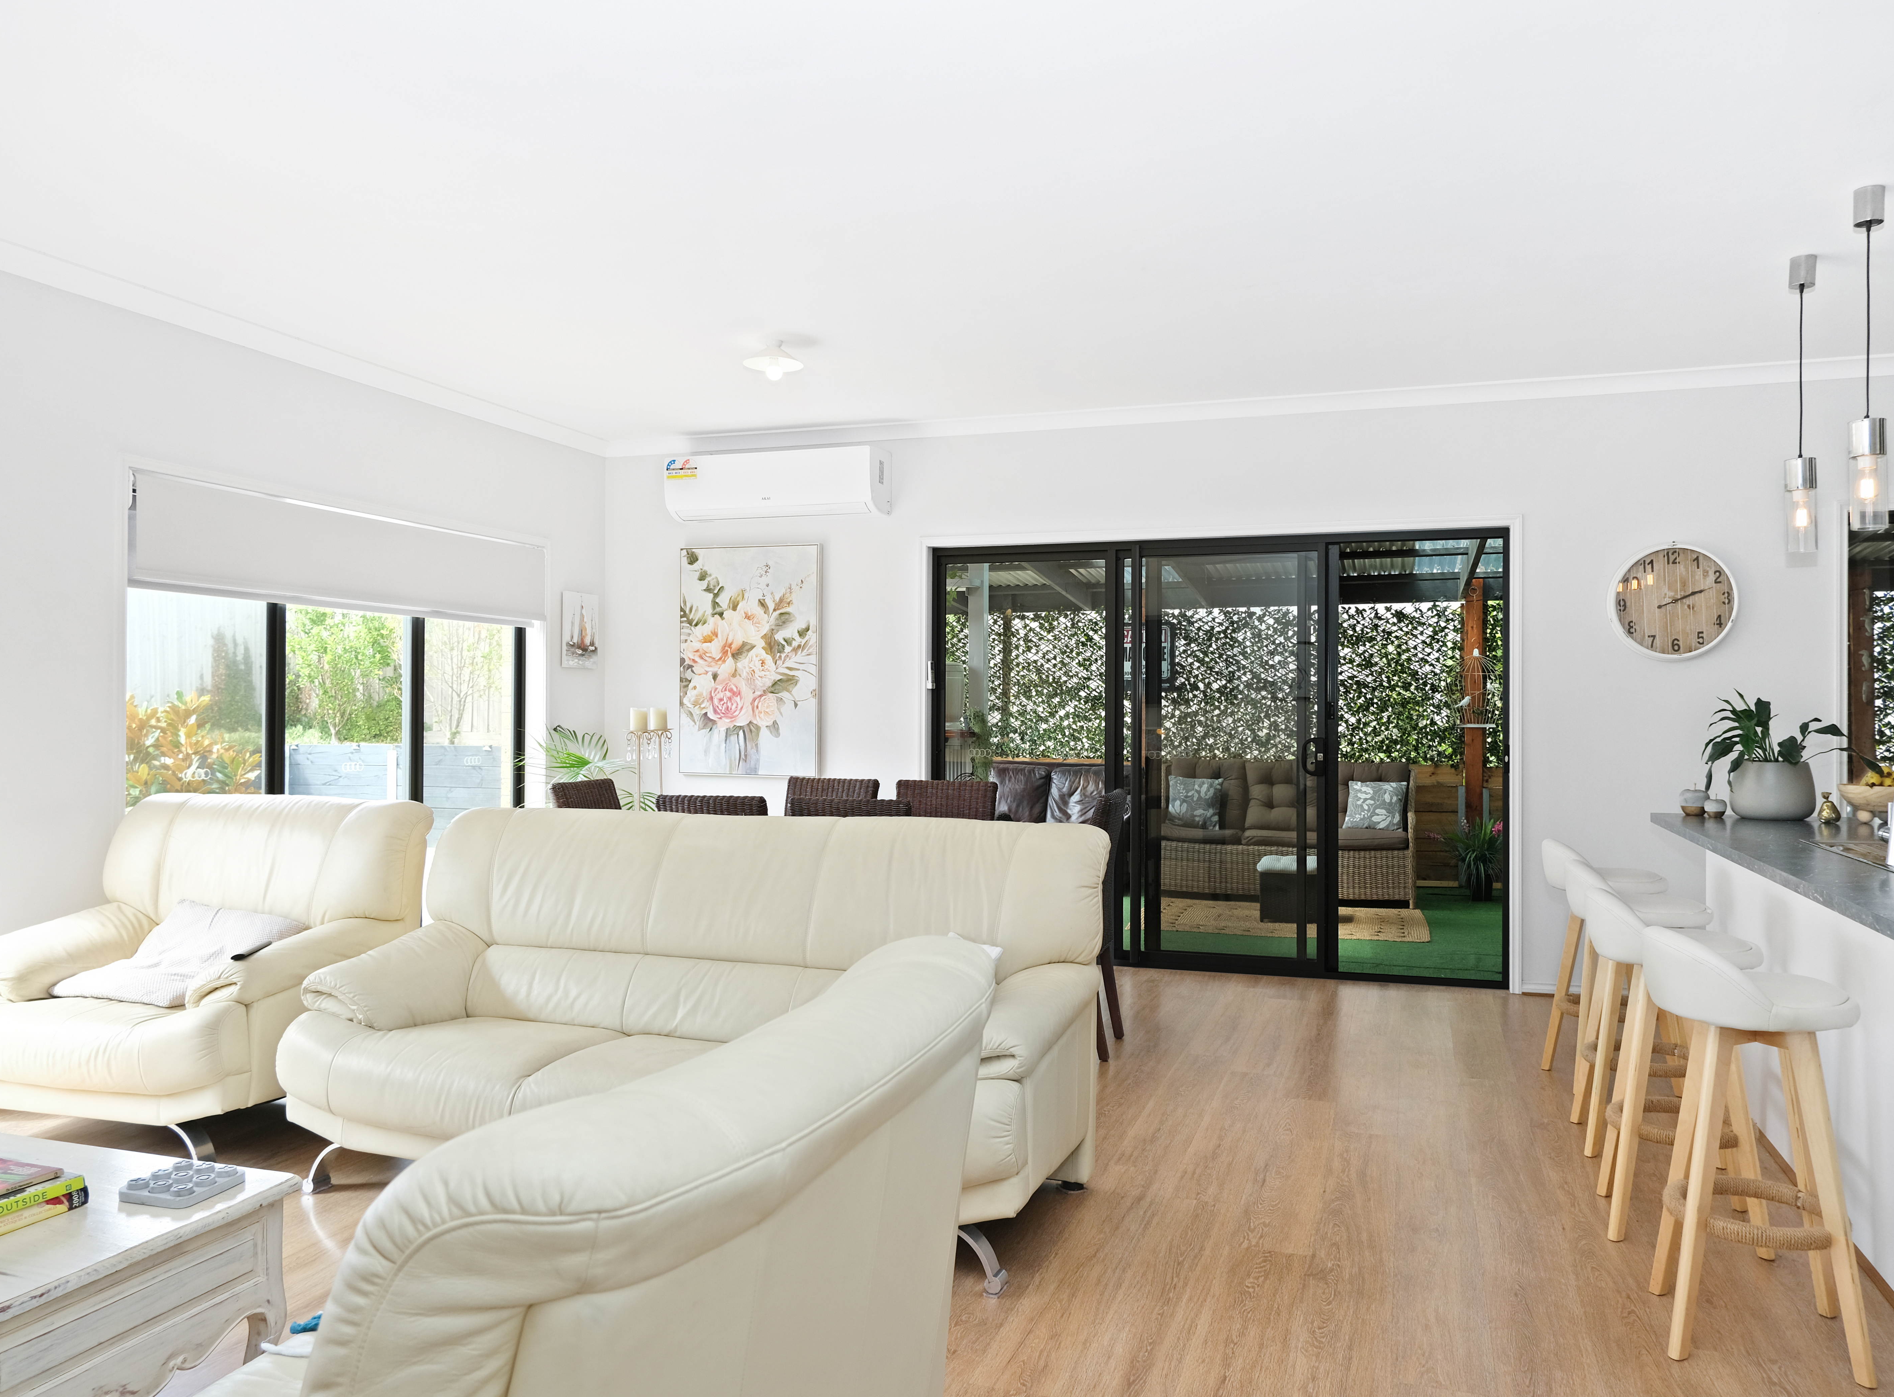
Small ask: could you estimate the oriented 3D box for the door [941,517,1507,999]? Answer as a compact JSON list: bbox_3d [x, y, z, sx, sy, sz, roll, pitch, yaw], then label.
[{"bbox_3d":[1.237,0.267,6.472,2.735,2.070,0.100,0,0,18],"label":"door"}]

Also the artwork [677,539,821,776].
[{"bbox_3d":[-1.053,-0.210,7.111,0.815,1.210,0.040,0,0,18],"label":"artwork"}]

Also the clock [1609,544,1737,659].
[{"bbox_3d":[3.108,-0.416,5.729,0.488,0.490,0.065,0,0,18],"label":"clock"}]

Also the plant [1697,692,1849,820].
[{"bbox_3d":[2.821,0.196,4.542,0.470,0.440,0.430,0,0,19],"label":"plant"}]

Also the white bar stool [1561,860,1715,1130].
[{"bbox_3d":[2.010,0.887,3.883,0.395,0.810,0.410,0,0,19],"label":"white bar stool"}]

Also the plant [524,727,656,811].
[{"bbox_3d":[-1.813,0.718,6.731,0.700,1.120,0.700,0,0,19],"label":"plant"}]

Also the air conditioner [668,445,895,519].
[{"bbox_3d":[-0.901,-1.110,7.040,1.190,0.335,0.260,0,0,19],"label":"air conditioner"}]

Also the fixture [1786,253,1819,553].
[{"bbox_3d":[2.718,-0.930,4.250,0.085,0.938,0.085,0,0,18],"label":"fixture"}]

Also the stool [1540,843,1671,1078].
[{"bbox_3d":[2.213,0.888,4.492,0.400,0.825,0.400,0,0,18],"label":"stool"}]

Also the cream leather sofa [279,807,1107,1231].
[{"bbox_3d":[-0.704,0.814,3.462,2.100,0.960,0.940,0,0,18],"label":"cream leather sofa"}]

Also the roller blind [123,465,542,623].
[{"bbox_3d":[-2.548,-0.598,5.912,0.100,0.425,2.410,0,0,19],"label":"roller blind"}]

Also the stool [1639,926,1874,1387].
[{"bbox_3d":[1.623,0.879,2.700,0.395,0.810,0.410,0,0,19],"label":"stool"}]

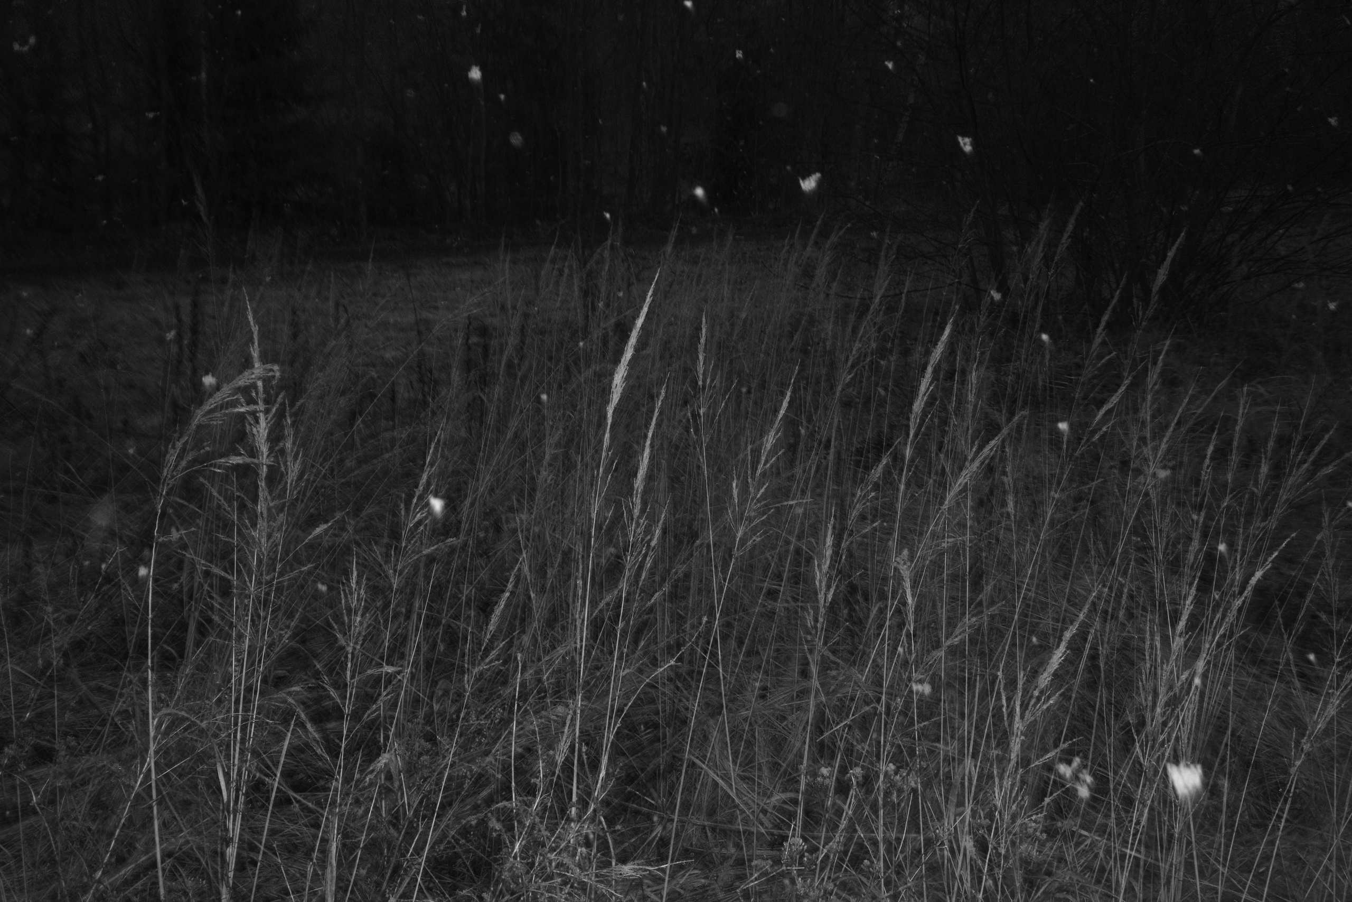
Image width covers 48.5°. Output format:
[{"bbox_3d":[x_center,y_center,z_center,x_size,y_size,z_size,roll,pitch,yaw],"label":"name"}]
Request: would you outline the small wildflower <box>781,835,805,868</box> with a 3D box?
[{"bbox_3d":[0.186,0.639,2.400,0.041,0.044,0.040,0,11,0],"label":"small wildflower"}]

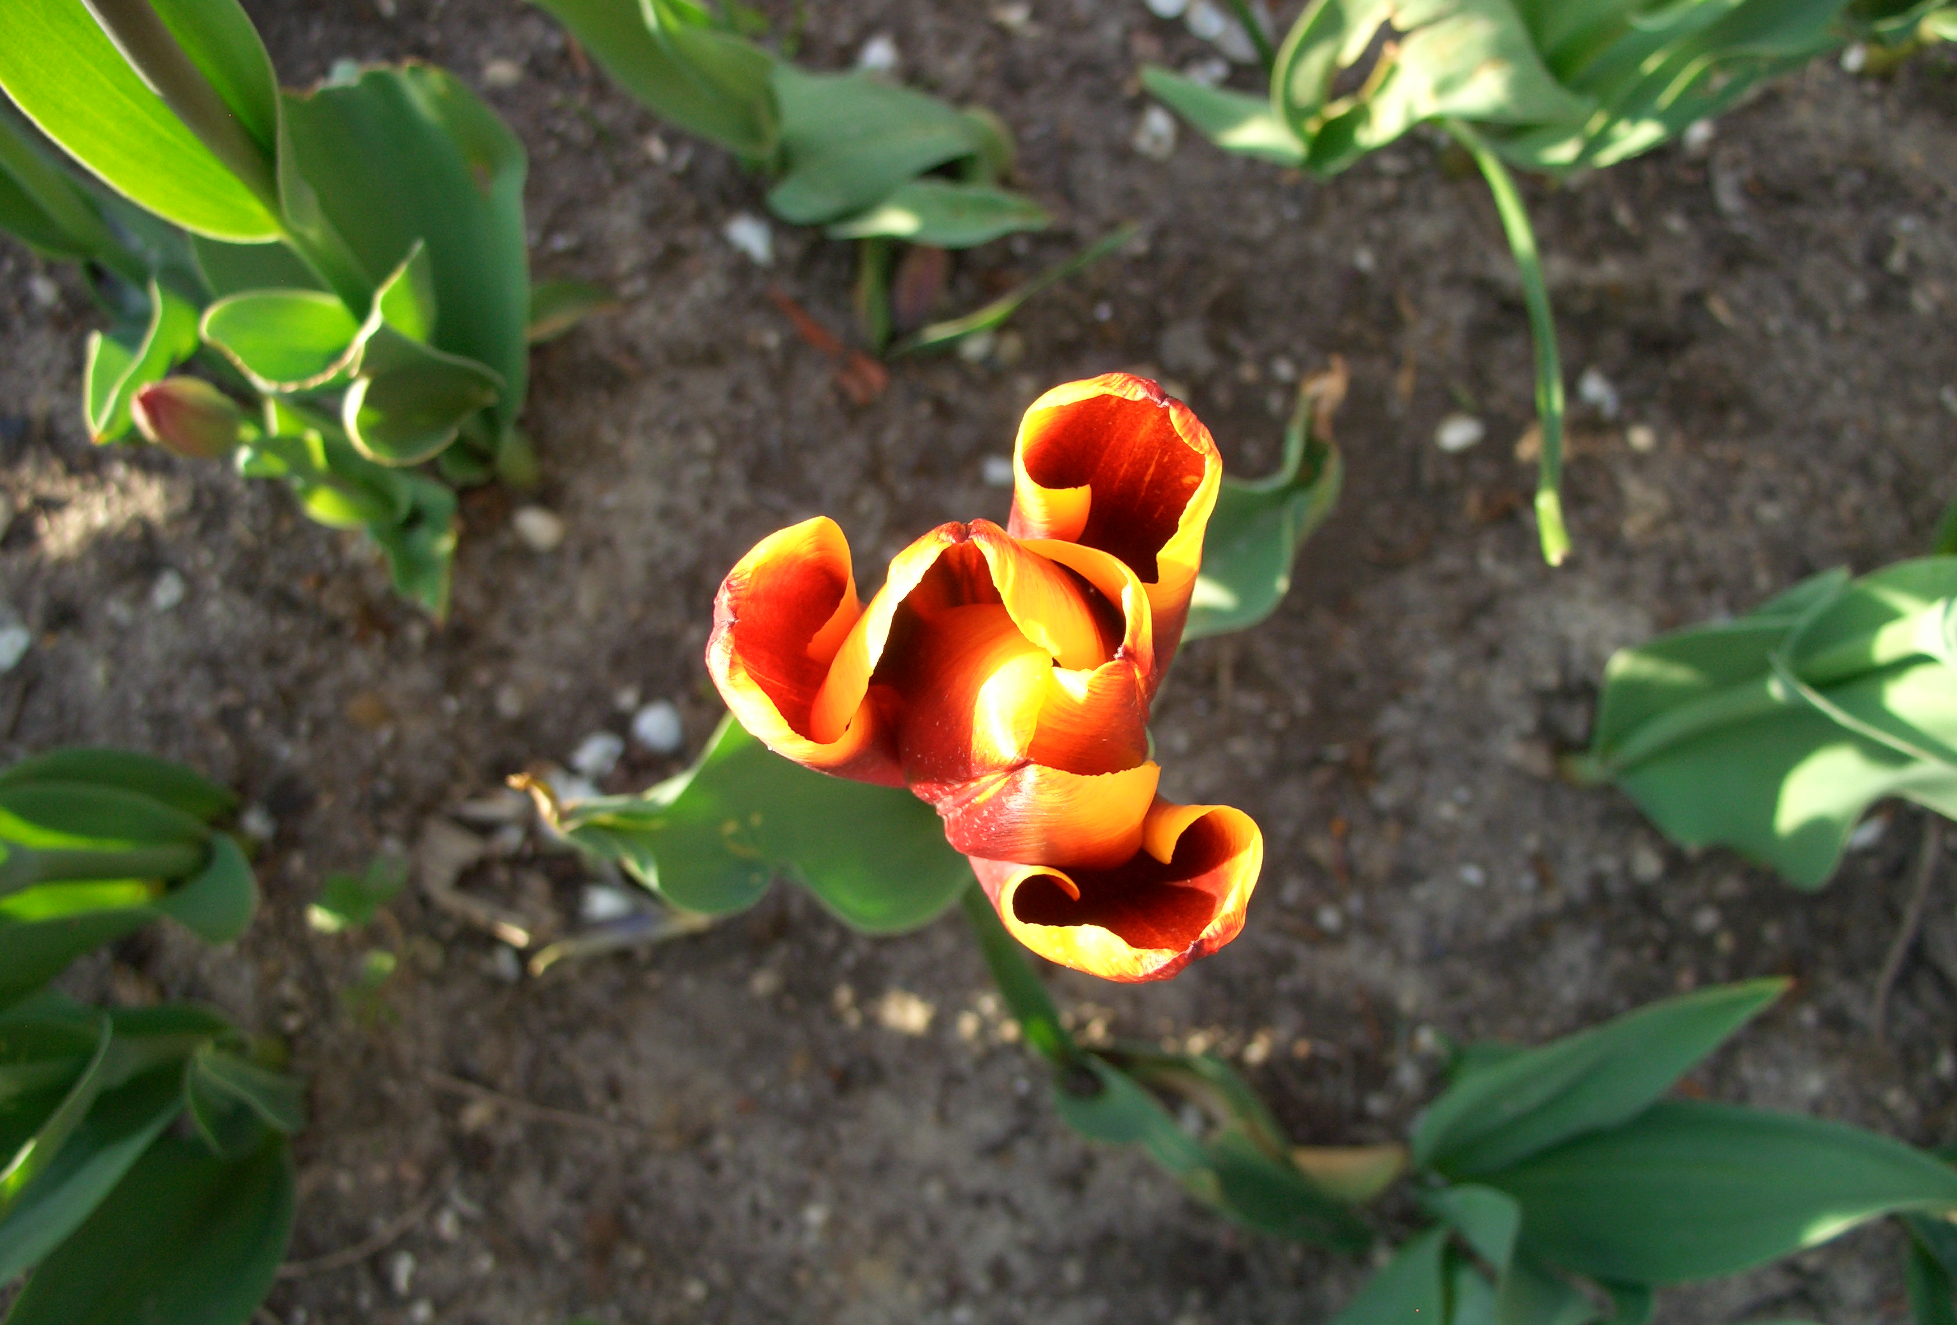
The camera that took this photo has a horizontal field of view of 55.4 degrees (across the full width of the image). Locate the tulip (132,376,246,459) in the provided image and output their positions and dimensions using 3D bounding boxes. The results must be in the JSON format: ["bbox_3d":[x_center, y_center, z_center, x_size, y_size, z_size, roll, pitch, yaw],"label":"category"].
[{"bbox_3d":[-0.227,-0.070,0.535,0.021,0.038,0.021,0,87,16],"label":"tulip"}]

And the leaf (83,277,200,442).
[{"bbox_3d":[-0.250,-0.090,0.560,0.032,0.048,0.042,-31,77,-5],"label":"leaf"}]

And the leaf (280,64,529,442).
[{"bbox_3d":[-0.186,-0.130,0.605,0.070,0.160,0.038,4,62,-7],"label":"leaf"}]

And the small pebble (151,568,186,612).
[{"bbox_3d":[-0.308,-0.028,0.710,0.011,0.008,0.016,17,80,2],"label":"small pebble"}]

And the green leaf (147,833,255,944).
[{"bbox_3d":[-0.268,0.078,0.644,0.036,0.030,0.038,8,80,1],"label":"green leaf"}]

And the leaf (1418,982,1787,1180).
[{"bbox_3d":[0.208,0.139,0.627,0.117,0.080,0.042,-31,82,-6],"label":"leaf"}]

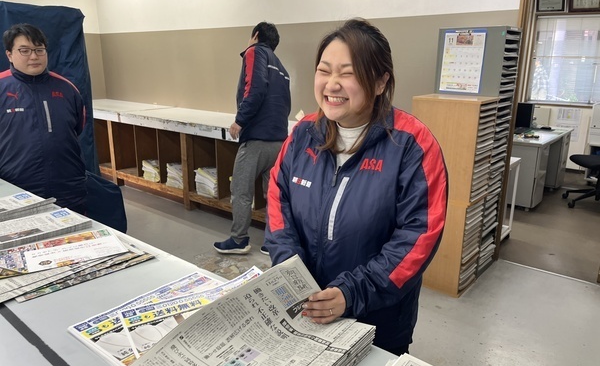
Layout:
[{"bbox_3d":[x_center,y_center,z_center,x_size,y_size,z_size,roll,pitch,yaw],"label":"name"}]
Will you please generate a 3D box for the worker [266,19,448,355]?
[{"bbox_3d":[0.127,0.388,1.257,0.520,1.610,0.410,10,18,32],"label":"worker"}]

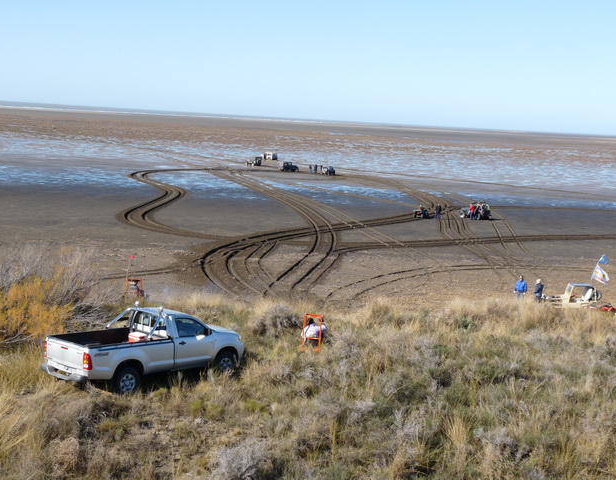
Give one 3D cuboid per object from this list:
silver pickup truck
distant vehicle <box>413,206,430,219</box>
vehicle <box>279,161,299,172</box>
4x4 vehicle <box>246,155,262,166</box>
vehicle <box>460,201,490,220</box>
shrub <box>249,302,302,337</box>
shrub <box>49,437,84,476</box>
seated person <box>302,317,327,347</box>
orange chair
[{"bbox_3d":[-3.814,2.580,22.691,1.800,1.860,5.200,8,7,40],"label":"silver pickup truck"},{"bbox_3d":[13.571,-3.362,110.670,1.400,1.400,2.400,7,8,27],"label":"distant vehicle"},{"bbox_3d":[-3.919,-14.969,190.522,3.700,1.800,1.700,0,8,-21],"label":"vehicle"},{"bbox_3d":[-11.831,-17.239,204.589,1.700,1.800,3.700,7,9,29],"label":"4x4 vehicle"},{"bbox_3d":[20.343,-3.611,113.049,1.800,2.000,3.500,-1,9,-31],"label":"vehicle"},{"bbox_3d":[-1.107,2.726,31.500,1.750,0.950,1.400,3,7,0],"label":"shrub"},{"bbox_3d":[-4.102,3.677,15.700,0.560,0.500,0.520,3,7,0],"label":"shrub"},{"bbox_3d":[0.232,2.862,28.600,0.600,0.900,0.800,5,8,17],"label":"seated person"},{"bbox_3d":[0.153,2.862,28.300,0.580,1.100,0.620,5,8,17],"label":"orange chair"}]

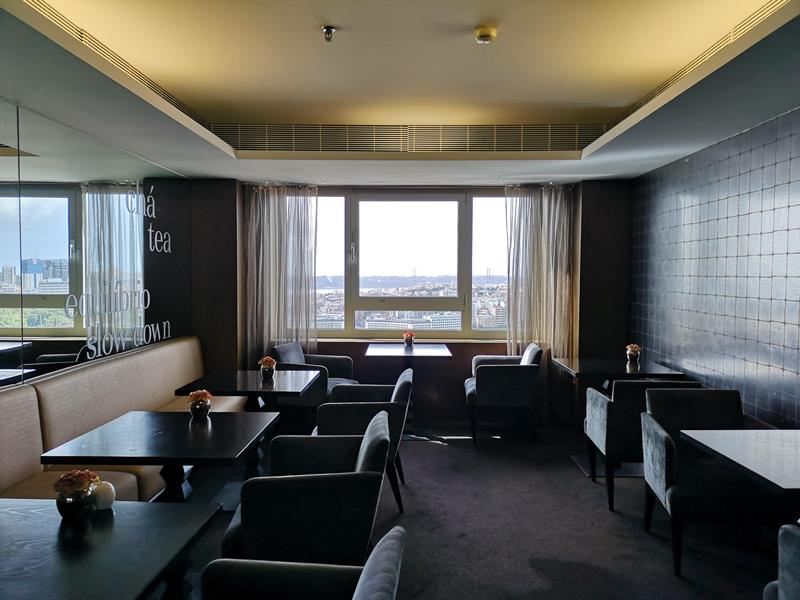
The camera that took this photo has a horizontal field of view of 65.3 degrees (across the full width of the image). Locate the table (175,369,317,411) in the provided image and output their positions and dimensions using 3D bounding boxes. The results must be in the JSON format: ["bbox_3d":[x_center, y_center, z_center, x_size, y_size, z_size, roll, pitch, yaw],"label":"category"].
[{"bbox_3d":[-0.915,0.874,3.936,0.713,0.748,0.747,0,3,1],"label":"table"}]

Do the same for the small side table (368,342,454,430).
[{"bbox_3d":[0.075,0.816,5.583,0.735,0.740,0.760,0,3,1],"label":"small side table"}]

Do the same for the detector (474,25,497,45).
[{"bbox_3d":[0.388,-1.203,2.828,0.101,0.054,0.101,0,3,1],"label":"detector"}]

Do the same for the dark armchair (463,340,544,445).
[{"bbox_3d":[0.853,0.795,5.364,0.624,0.797,0.564,0,3,1],"label":"dark armchair"}]

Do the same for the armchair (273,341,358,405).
[{"bbox_3d":[-0.718,0.788,5.291,0.624,0.797,0.564,1,3,19],"label":"armchair"}]

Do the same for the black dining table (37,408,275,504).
[{"bbox_3d":[-0.974,0.943,2.729,0.740,0.740,0.765,0,3,1],"label":"black dining table"}]

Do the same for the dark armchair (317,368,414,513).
[{"bbox_3d":[-0.243,0.867,3.960,0.635,0.785,0.590,0,3,1],"label":"dark armchair"}]

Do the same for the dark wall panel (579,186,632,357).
[{"bbox_3d":[1.846,0.057,5.687,0.460,2.260,0.100,0,3,1],"label":"dark wall panel"}]

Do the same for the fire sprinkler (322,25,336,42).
[{"bbox_3d":[-0.332,-1.265,2.964,0.060,0.070,0.060,0,3,1],"label":"fire sprinkler"}]

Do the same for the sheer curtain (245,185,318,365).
[{"bbox_3d":[-1.114,0.026,5.905,0.710,2.200,0.130,0,3,1],"label":"sheer curtain"}]

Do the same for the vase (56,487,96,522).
[{"bbox_3d":[-0.919,0.569,1.775,0.112,0.094,0.112,0,3,1],"label":"vase"}]

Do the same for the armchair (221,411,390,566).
[{"bbox_3d":[-0.362,0.910,2.654,0.643,0.797,0.564,0,3,-2],"label":"armchair"}]

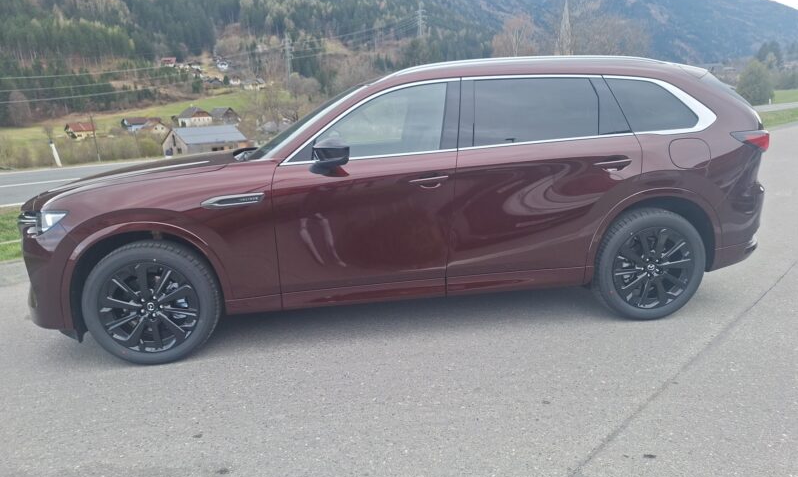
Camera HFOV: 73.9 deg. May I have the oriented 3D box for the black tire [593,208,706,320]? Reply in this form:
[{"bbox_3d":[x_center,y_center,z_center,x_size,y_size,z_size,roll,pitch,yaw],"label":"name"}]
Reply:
[{"bbox_3d":[1.633,0.169,3.525,0.743,0.743,0.240,-4,15,-6],"label":"black tire"}]

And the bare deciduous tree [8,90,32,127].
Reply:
[{"bbox_3d":[-193.508,-66.550,271.525,9.000,19.500,9.000,-2,15,0],"label":"bare deciduous tree"}]

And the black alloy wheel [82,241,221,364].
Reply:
[{"bbox_3d":[-1.460,0.380,3.179,0.743,0.743,0.240,-4,15,-6],"label":"black alloy wheel"}]

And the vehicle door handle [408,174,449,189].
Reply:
[{"bbox_3d":[0.172,-0.324,3.082,0.230,0.060,0.055,-4,15,-6],"label":"vehicle door handle"}]

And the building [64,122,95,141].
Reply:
[{"bbox_3d":[-134.535,-45.854,226.249,8.000,6.900,9.400,12,21,41],"label":"building"}]

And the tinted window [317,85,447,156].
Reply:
[{"bbox_3d":[-0.099,-0.692,3.118,0.830,0.428,0.060,-4,-5,-5],"label":"tinted window"}]

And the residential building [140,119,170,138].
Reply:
[{"bbox_3d":[-98.426,-43.938,215.755,10.000,7.000,7.800,11,20,39],"label":"residential building"}]

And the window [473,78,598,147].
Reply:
[{"bbox_3d":[0.814,-0.770,3.221,0.795,0.407,0.060,-4,-6,-7],"label":"window"}]

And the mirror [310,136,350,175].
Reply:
[{"bbox_3d":[-0.378,-0.461,2.957,0.200,0.205,0.220,-4,15,-6],"label":"mirror"}]

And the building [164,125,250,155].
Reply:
[{"bbox_3d":[-48.427,-24.588,134.156,9.700,7.100,17.600,10,19,36],"label":"building"}]

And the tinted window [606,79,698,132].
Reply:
[{"bbox_3d":[1.583,-0.848,3.334,0.635,0.359,0.060,-3,-6,-12],"label":"tinted window"}]

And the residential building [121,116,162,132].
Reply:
[{"bbox_3d":[-111.353,-49.321,231.290,14.500,6.800,9.000,-16,20,-40],"label":"residential building"}]

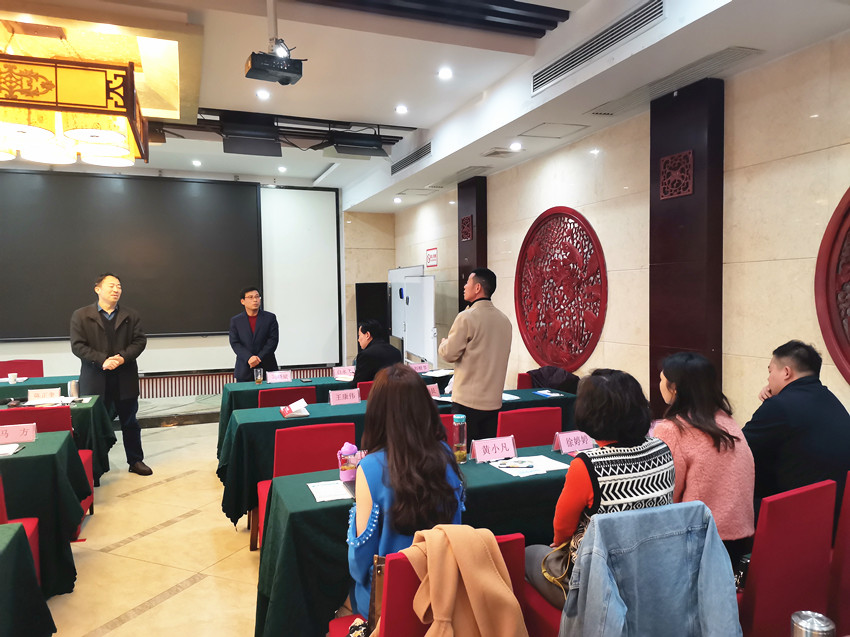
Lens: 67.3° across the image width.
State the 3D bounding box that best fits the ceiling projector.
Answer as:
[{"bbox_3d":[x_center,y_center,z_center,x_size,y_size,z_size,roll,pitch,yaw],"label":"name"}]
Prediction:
[{"bbox_3d":[-0.895,-1.473,3.779,0.296,0.085,0.205,-2,2,-25],"label":"ceiling projector"}]

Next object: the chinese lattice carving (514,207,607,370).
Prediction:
[{"bbox_3d":[1.216,-0.270,5.896,0.060,1.475,1.475,-2,2,-21],"label":"chinese lattice carving"}]

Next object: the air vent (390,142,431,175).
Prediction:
[{"bbox_3d":[-0.157,-1.764,7.141,0.030,0.125,1.320,-1,2,-21],"label":"air vent"}]

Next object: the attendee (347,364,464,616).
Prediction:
[{"bbox_3d":[-0.077,0.780,2.094,0.430,1.275,0.660,-2,2,-21],"label":"attendee"}]

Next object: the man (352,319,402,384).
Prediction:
[{"bbox_3d":[-0.404,0.656,5.200,0.480,1.300,0.700,-3,3,-43],"label":"man"}]

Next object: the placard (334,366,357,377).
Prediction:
[{"bbox_3d":[-0.719,0.488,5.768,0.203,0.092,0.068,-1,2,-21],"label":"placard"}]

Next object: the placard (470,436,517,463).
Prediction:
[{"bbox_3d":[0.301,0.571,2.803,0.200,0.092,0.068,-2,2,-24],"label":"placard"}]

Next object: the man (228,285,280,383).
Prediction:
[{"bbox_3d":[-1.747,0.473,6.523,0.490,1.620,0.320,-2,2,-21],"label":"man"}]

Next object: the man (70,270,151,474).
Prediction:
[{"bbox_3d":[-2.625,0.477,5.329,0.590,1.720,0.380,-2,2,-29],"label":"man"}]

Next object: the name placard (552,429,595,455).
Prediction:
[{"bbox_3d":[0.700,0.571,3.005,0.210,0.098,0.085,-2,2,-30],"label":"name placard"}]

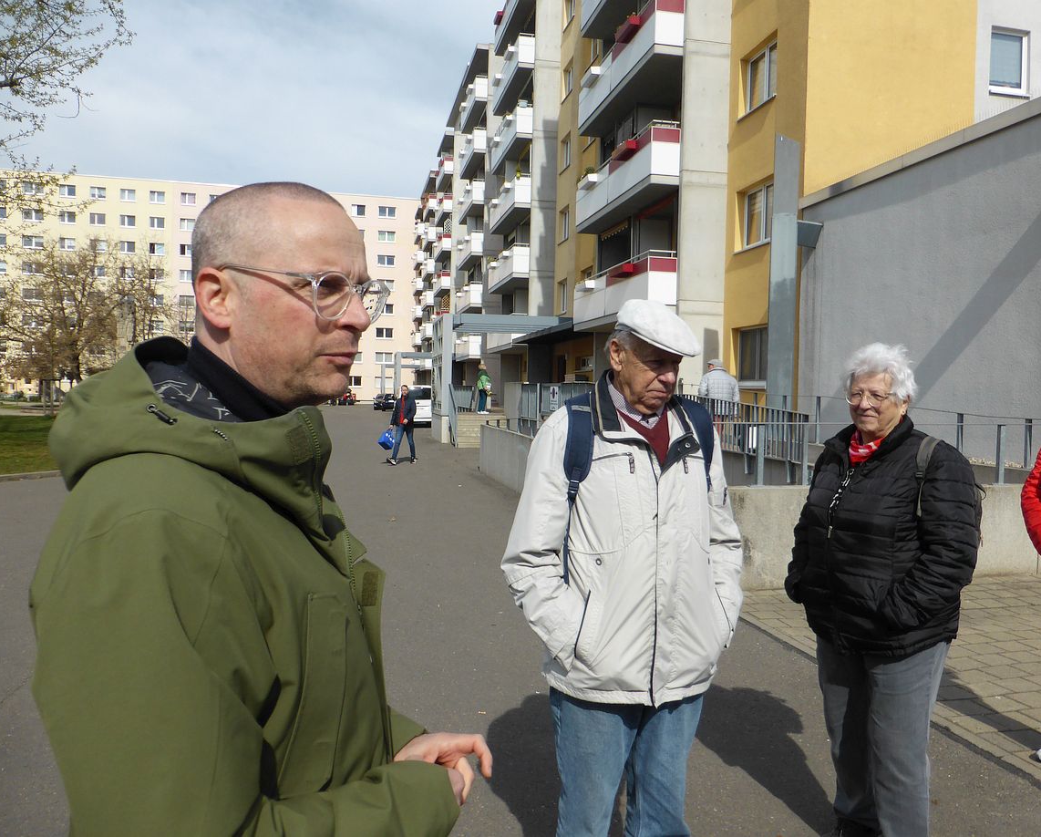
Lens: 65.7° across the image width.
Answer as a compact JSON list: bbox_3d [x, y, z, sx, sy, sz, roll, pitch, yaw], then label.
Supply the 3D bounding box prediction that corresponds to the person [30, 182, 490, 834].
[{"bbox_3d":[-0.275,0.620,0.920,0.500,1.770,0.600,1,2,-4],"label":"person"}]

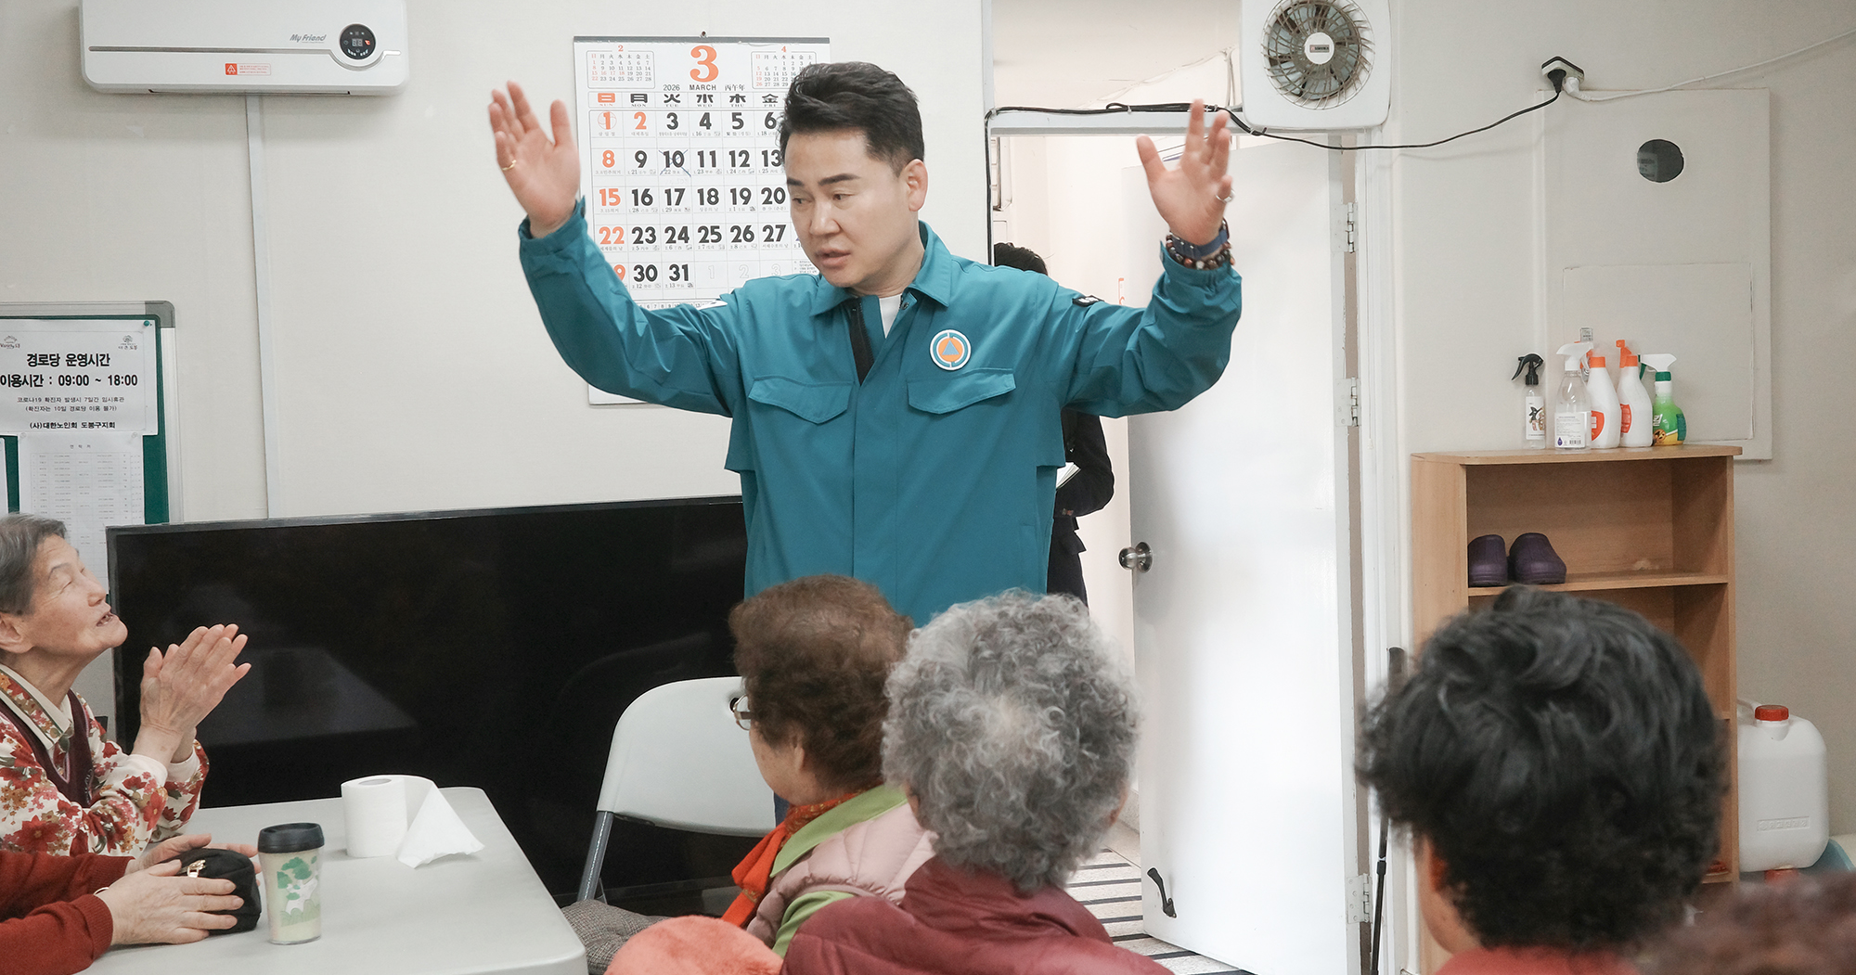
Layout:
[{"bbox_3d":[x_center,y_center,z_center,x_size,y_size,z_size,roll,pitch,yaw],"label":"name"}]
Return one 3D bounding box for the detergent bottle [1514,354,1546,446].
[{"bbox_3d":[1.373,-0.195,4.706,0.076,0.219,0.051,-3,3,-17],"label":"detergent bottle"}]

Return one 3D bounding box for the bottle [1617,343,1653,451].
[{"bbox_3d":[1.617,-0.214,4.718,0.073,0.241,0.093,1,4,36],"label":"bottle"}]

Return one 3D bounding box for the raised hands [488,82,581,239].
[{"bbox_3d":[-0.443,-0.372,2.340,0.088,0.170,0.060,-15,7,-30],"label":"raised hands"}]

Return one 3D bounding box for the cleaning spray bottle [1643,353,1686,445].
[{"bbox_3d":[1.690,-0.201,4.735,0.111,0.209,0.066,-3,3,-22],"label":"cleaning spray bottle"}]

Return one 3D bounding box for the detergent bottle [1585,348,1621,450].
[{"bbox_3d":[1.535,-0.209,4.700,0.073,0.237,0.096,1,4,43],"label":"detergent bottle"}]

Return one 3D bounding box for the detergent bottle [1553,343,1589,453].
[{"bbox_3d":[1.466,-0.207,4.685,0.089,0.239,0.069,-2,3,-7],"label":"detergent bottle"}]

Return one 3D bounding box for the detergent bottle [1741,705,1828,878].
[{"bbox_3d":[1.906,0.679,4.784,0.227,0.371,0.263,-2,3,-12],"label":"detergent bottle"}]

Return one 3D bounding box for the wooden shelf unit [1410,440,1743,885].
[{"bbox_3d":[1.481,0.531,4.699,0.692,1.235,0.263,-2,3,-12],"label":"wooden shelf unit"}]

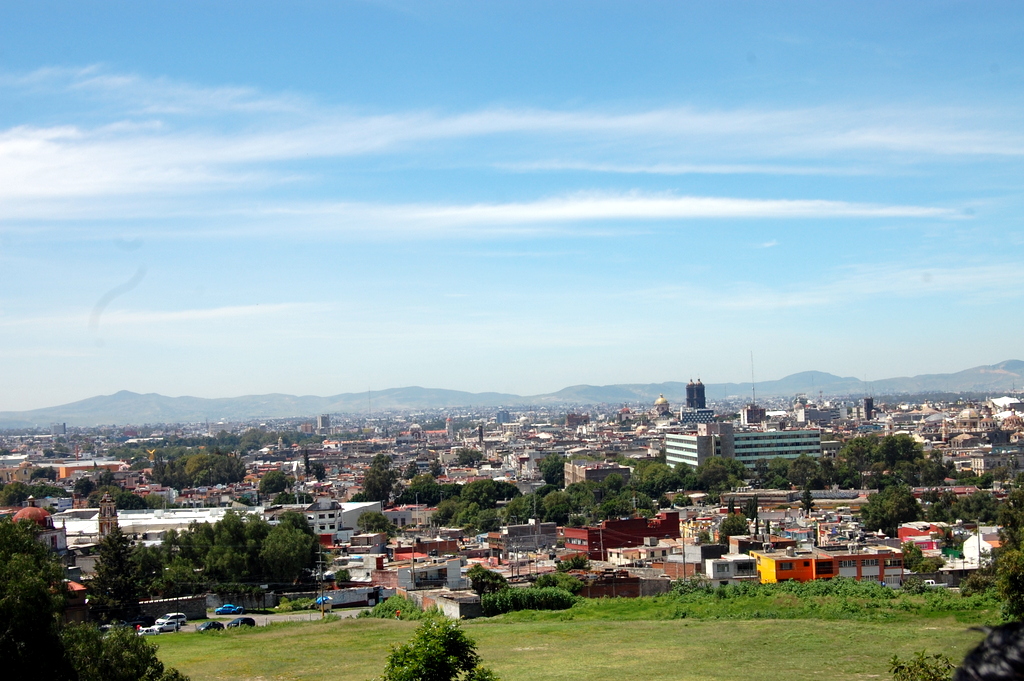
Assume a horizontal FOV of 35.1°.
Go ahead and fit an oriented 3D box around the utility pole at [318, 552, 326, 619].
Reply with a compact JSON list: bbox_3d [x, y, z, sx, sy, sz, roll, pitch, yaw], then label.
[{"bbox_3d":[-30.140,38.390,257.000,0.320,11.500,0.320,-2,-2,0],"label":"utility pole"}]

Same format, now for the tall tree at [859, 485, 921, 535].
[{"bbox_3d":[114.640,52.330,490.000,18.300,17.500,17.300,-2,-2,0],"label":"tall tree"}]

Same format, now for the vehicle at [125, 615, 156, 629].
[{"bbox_3d":[-56.720,43.170,248.000,1.850,1.700,4.700,-4,-3,44],"label":"vehicle"}]

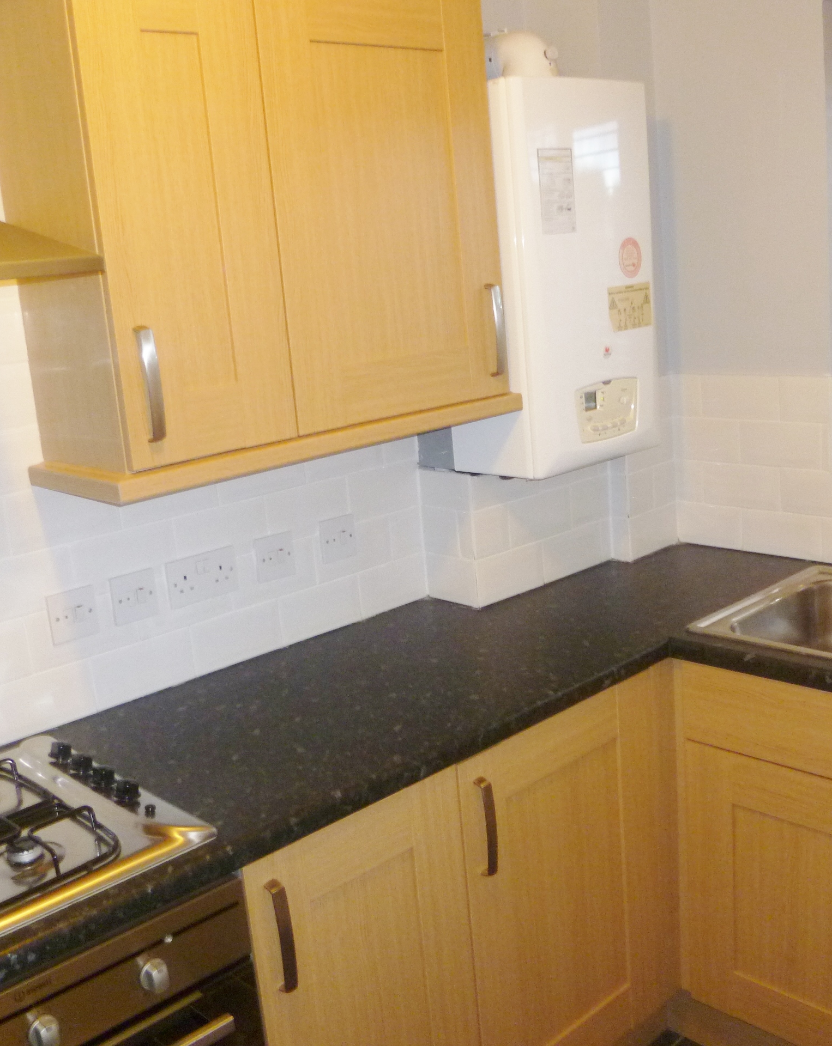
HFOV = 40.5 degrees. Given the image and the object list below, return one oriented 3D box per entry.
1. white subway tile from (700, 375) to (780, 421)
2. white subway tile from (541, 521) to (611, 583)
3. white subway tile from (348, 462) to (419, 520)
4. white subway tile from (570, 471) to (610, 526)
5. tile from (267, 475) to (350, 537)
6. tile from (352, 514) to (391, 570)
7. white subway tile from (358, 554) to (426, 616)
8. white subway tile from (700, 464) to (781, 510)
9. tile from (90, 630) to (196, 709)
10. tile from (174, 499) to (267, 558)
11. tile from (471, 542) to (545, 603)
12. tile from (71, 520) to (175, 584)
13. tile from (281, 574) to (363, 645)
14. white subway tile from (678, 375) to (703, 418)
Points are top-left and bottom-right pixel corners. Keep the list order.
[{"bbox_3d":[0.735,-0.284,2.554,0.009,0.097,0.198,-16,17,-40],"label":"white subway tile"},{"bbox_3d":[0.363,0.064,2.577,0.210,0.100,0.009,-16,17,-40],"label":"white subway tile"},{"bbox_3d":[-0.069,-0.065,2.358,0.186,0.100,0.009,-16,17,-39],"label":"white subway tile"},{"bbox_3d":[0.393,-0.050,2.560,0.139,0.100,0.009,-16,17,-40],"label":"white subway tile"},{"bbox_3d":[-0.216,-0.025,2.272,0.200,0.102,0.009,-16,17,-40],"label":"tile"},{"bbox_3d":[-0.128,0.054,2.307,0.200,0.100,0.009,-16,17,-40],"label":"tile"},{"bbox_3d":[-0.050,0.133,2.445,0.189,0.096,0.009,-16,17,-40],"label":"white subway tile"},{"bbox_3d":[0.752,-0.083,2.602,0.009,0.102,0.198,-16,17,-40],"label":"white subway tile"},{"bbox_3d":[-0.493,0.262,2.043,0.200,0.100,0.009,-16,17,-40],"label":"tile"},{"bbox_3d":[-0.361,0.020,2.113,0.198,0.100,0.009,-16,17,-39],"label":"tile"},{"bbox_3d":[0.206,0.107,2.455,0.213,0.097,0.009,-16,17,-40],"label":"tile"},{"bbox_3d":[-0.503,0.062,1.960,0.200,0.100,0.009,-16,17,-40],"label":"tile"},{"bbox_3d":[-0.196,0.175,2.319,0.200,0.096,0.009,-16,17,-40],"label":"tile"},{"bbox_3d":[0.649,-0.299,2.662,0.009,0.100,0.066,-16,17,-40],"label":"white subway tile"}]

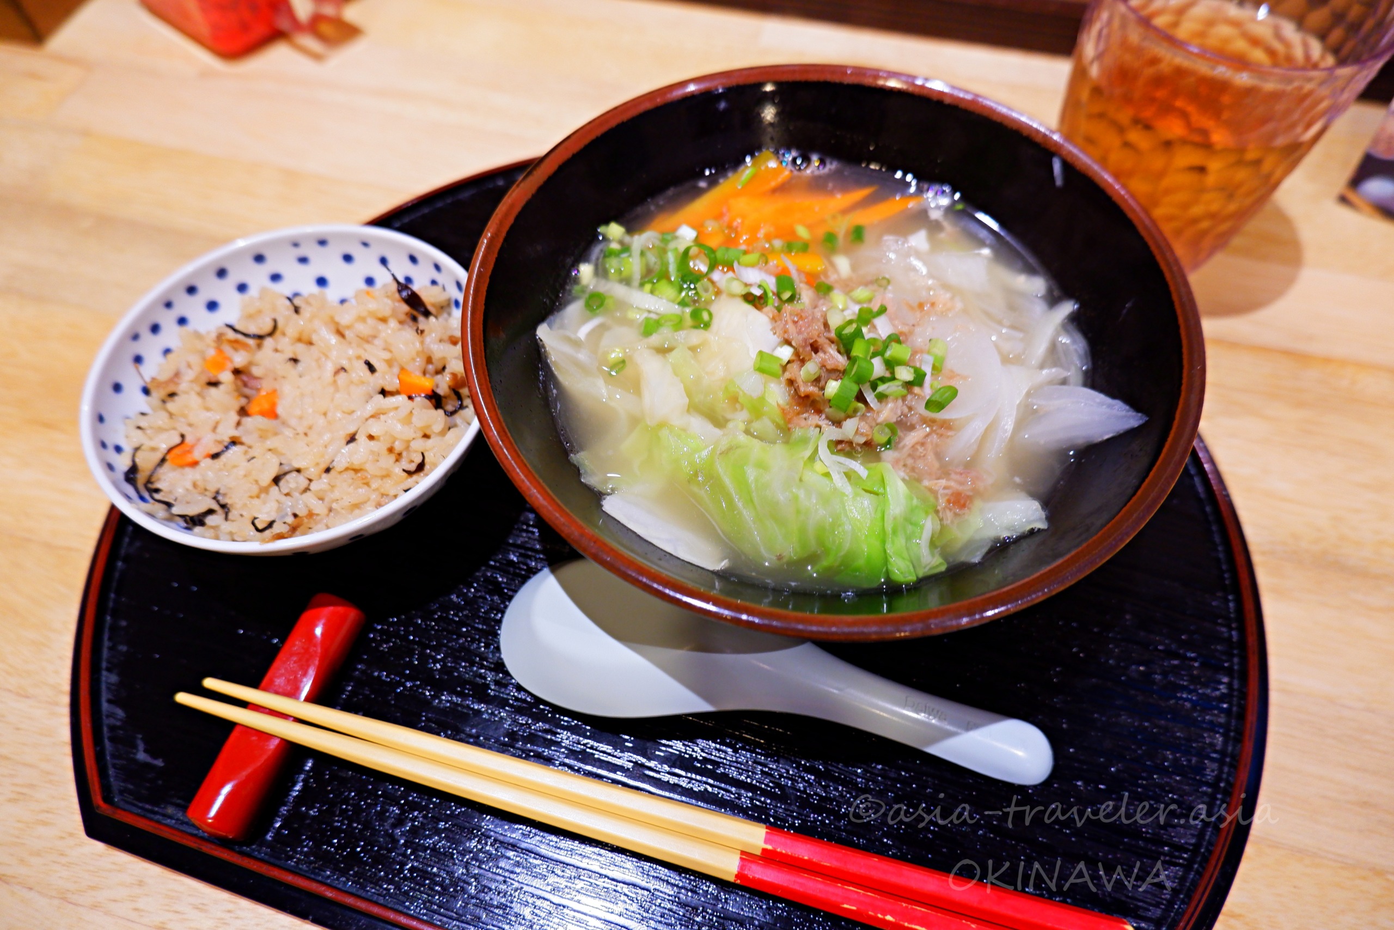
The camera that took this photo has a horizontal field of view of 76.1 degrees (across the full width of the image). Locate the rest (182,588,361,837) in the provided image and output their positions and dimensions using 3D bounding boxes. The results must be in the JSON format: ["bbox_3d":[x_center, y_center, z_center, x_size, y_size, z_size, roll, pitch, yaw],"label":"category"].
[{"bbox_3d":[-0.108,0.065,0.231,0.017,0.012,0.060,15,59,9],"label":"rest"}]

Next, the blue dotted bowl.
[{"bbox_3d":[-0.107,-0.013,0.259,0.110,0.049,0.110,0,58,0],"label":"blue dotted bowl"}]

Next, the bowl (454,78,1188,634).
[{"bbox_3d":[0.032,-0.023,0.249,0.177,0.075,0.177,0,58,0],"label":"bowl"}]

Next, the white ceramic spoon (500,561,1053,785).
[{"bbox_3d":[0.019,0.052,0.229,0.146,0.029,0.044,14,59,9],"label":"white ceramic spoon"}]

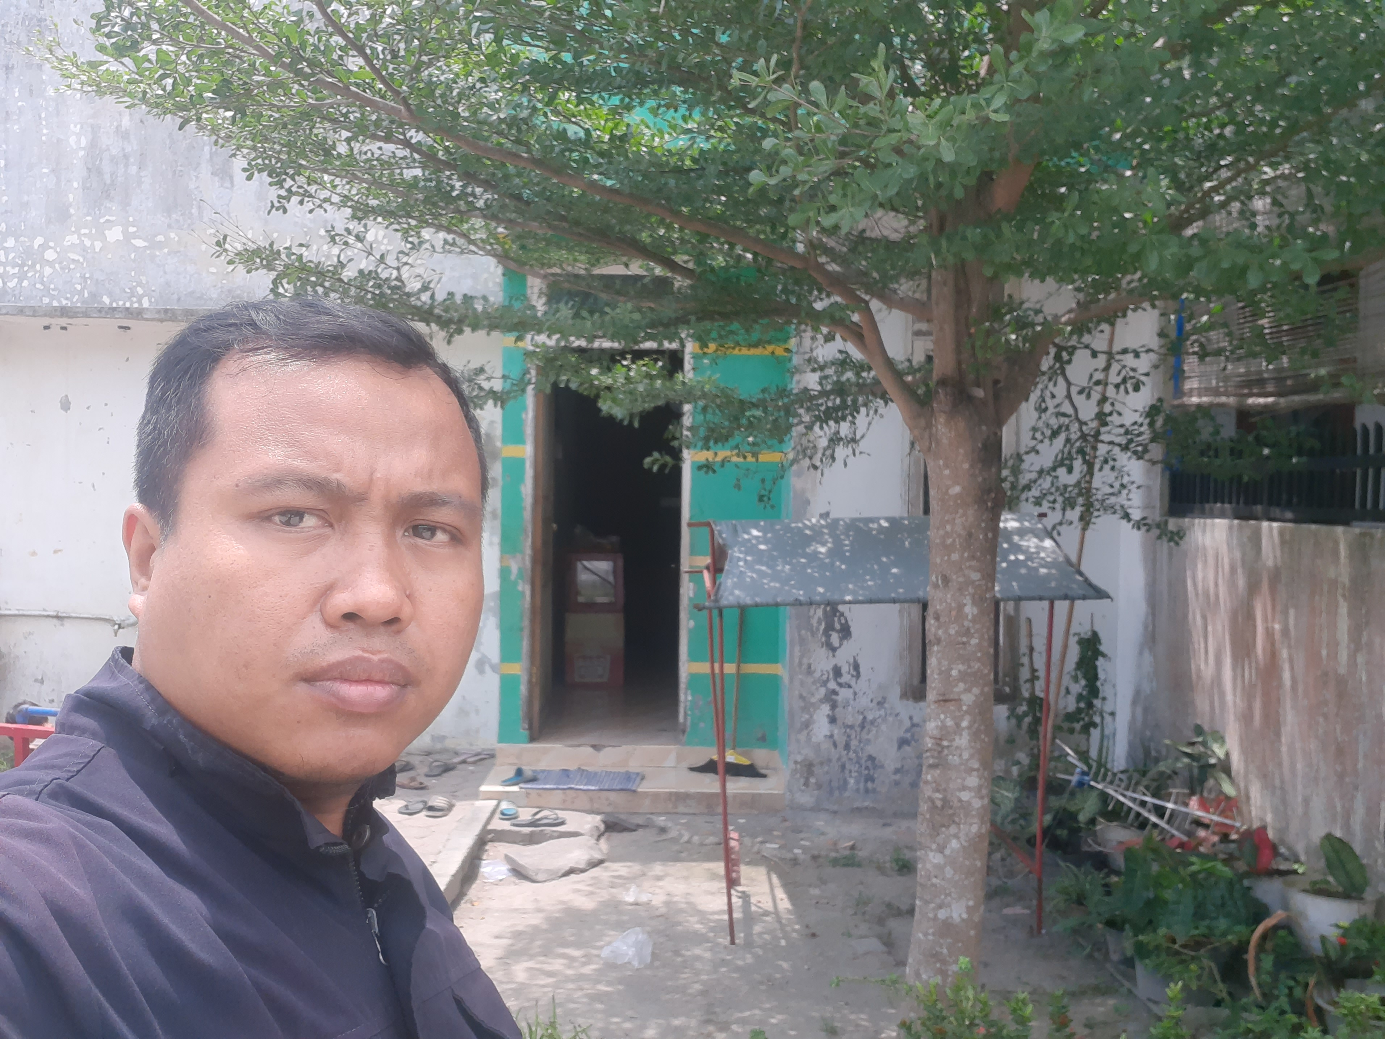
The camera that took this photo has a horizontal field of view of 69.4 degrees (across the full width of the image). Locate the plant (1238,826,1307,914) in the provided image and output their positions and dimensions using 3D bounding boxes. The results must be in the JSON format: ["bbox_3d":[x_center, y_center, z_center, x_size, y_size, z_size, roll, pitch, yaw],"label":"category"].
[{"bbox_3d":[2.255,1.363,3.902,0.260,0.348,0.260,1,3,-3],"label":"plant"}]

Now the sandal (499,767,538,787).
[{"bbox_3d":[-0.842,1.255,4.936,0.220,0.075,0.095,-1,4,-38],"label":"sandal"}]

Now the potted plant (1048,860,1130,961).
[{"bbox_3d":[1.417,1.379,3.582,0.270,0.313,0.270,1,3,-3],"label":"potted plant"}]

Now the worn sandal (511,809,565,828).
[{"bbox_3d":[-0.707,1.358,4.592,0.255,0.070,0.100,1,3,-10],"label":"worn sandal"}]

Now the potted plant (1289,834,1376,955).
[{"bbox_3d":[2.275,1.338,3.601,0.285,0.436,0.280,1,3,-3],"label":"potted plant"}]

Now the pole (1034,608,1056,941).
[{"bbox_3d":[1.285,0.903,3.642,0.027,1.250,0.027,1,3,-3],"label":"pole"}]

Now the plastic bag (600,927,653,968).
[{"bbox_3d":[-0.223,1.461,3.458,0.175,0.085,0.160,1,3,-3],"label":"plastic bag"}]

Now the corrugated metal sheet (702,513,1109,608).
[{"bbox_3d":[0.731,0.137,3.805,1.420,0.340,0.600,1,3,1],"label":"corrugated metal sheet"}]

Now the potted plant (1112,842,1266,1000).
[{"bbox_3d":[1.668,1.310,3.369,0.460,0.490,0.440,1,3,-3],"label":"potted plant"}]

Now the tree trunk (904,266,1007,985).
[{"bbox_3d":[0.879,0.350,3.333,0.260,2.370,0.260,1,3,-3],"label":"tree trunk"}]

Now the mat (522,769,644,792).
[{"bbox_3d":[-0.544,1.289,4.972,0.570,0.016,0.300,1,3,-1],"label":"mat"}]

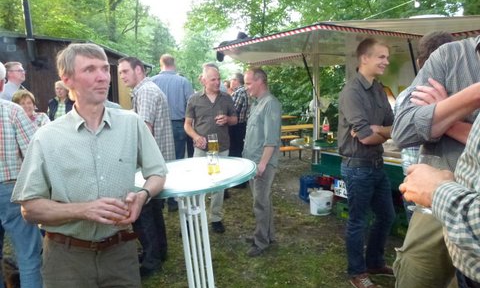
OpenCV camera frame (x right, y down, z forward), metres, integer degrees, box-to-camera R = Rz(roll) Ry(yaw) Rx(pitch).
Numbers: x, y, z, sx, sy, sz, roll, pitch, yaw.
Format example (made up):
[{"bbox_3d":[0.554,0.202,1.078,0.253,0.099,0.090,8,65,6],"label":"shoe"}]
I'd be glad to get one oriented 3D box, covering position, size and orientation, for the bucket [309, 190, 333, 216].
[{"bbox_3d":[0.979,0.722,4.052,0.290,0.270,0.290,-2,7,0],"label":"bucket"}]

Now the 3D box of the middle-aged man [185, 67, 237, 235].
[{"bbox_3d":[-0.316,0.077,3.572,0.560,1.780,0.380,-4,8,-13],"label":"middle-aged man"}]

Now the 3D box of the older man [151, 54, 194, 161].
[{"bbox_3d":[-0.774,-0.111,3.945,0.520,1.840,0.330,-4,8,-12],"label":"older man"}]

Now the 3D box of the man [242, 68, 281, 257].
[{"bbox_3d":[0.189,0.187,3.177,0.360,1.770,0.480,-6,9,-29],"label":"man"}]

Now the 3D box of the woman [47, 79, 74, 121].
[{"bbox_3d":[-2.650,-0.124,5.108,0.480,1.660,0.300,-6,8,-25],"label":"woman"}]

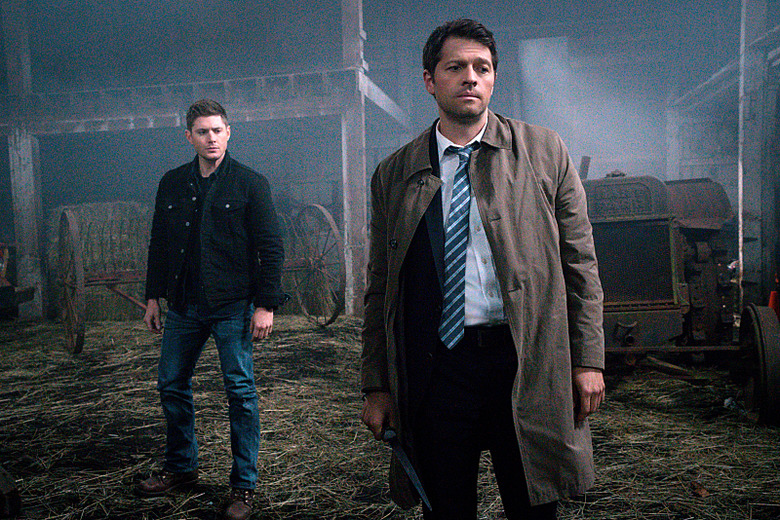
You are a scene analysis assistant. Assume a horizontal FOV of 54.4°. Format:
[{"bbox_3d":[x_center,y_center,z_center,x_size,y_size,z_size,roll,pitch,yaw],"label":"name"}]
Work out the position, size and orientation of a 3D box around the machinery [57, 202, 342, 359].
[{"bbox_3d":[-1.930,0.130,7.850,2.650,1.380,1.500,-3,4,-29],"label":"machinery"}]

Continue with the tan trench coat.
[{"bbox_3d":[0.262,0.130,2.060,0.620,1.030,0.400,0,4,15],"label":"tan trench coat"}]

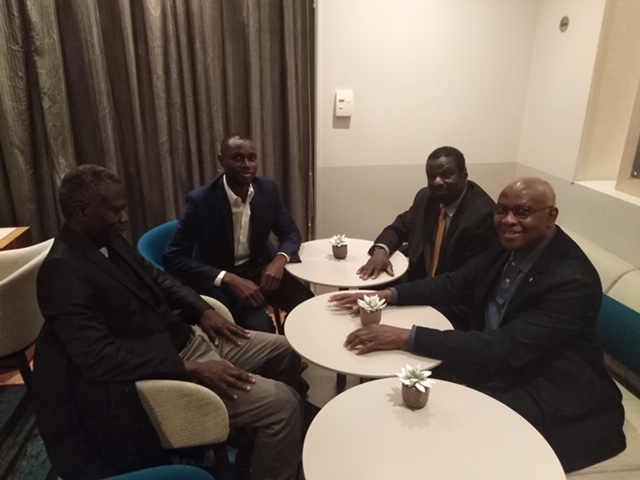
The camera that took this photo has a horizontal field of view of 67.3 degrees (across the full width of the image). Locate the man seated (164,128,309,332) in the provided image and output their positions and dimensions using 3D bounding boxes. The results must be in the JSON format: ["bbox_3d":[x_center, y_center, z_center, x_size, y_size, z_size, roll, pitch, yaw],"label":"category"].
[{"bbox_3d":[-0.290,0.171,2.340,0.600,1.300,0.800,-14,24,-34],"label":"man seated"}]

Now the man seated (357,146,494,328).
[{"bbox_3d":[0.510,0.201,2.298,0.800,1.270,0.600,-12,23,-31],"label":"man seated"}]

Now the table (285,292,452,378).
[{"bbox_3d":[0.174,0.651,1.833,0.600,0.730,0.600,0,19,0],"label":"table"}]

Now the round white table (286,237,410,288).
[{"bbox_3d":[0.129,0.436,2.446,0.600,0.730,0.600,0,19,0],"label":"round white table"}]

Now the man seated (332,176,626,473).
[{"bbox_3d":[0.570,0.423,1.697,0.920,1.250,0.660,-3,20,-9],"label":"man seated"}]

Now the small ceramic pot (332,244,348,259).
[{"bbox_3d":[0.099,0.051,2.346,0.074,0.061,0.074,0,19,0],"label":"small ceramic pot"}]

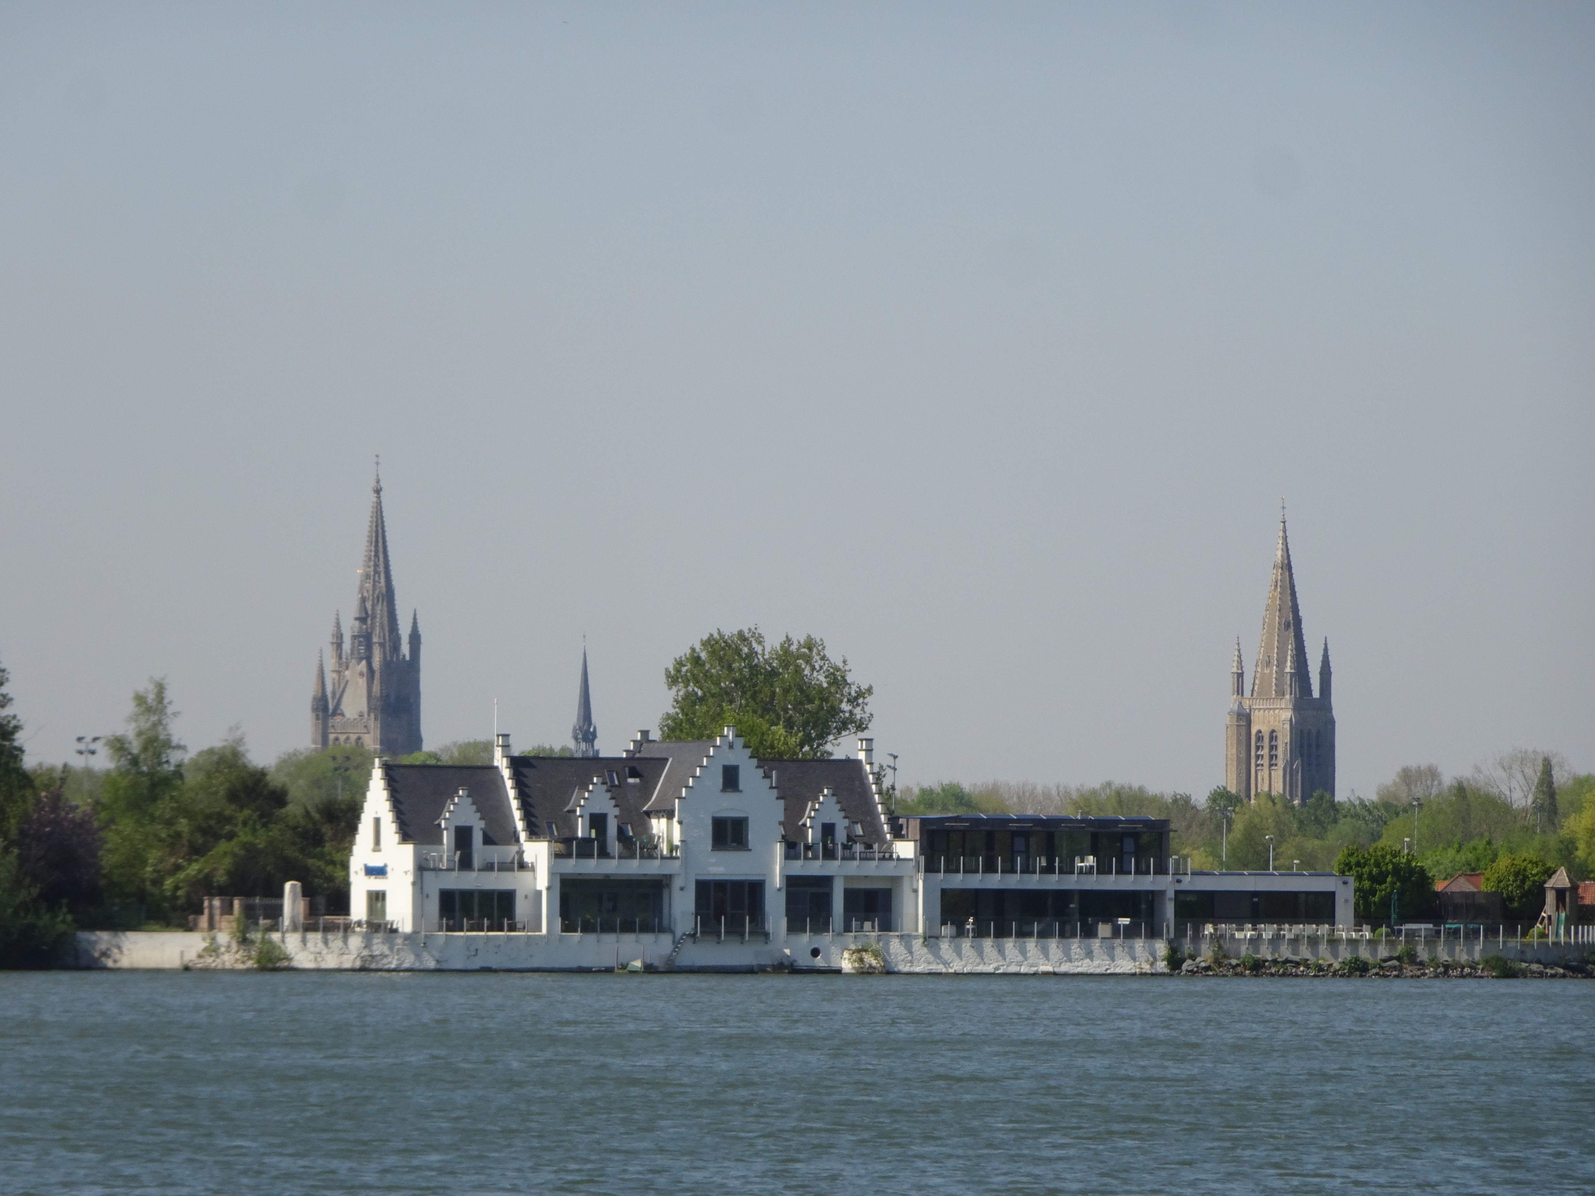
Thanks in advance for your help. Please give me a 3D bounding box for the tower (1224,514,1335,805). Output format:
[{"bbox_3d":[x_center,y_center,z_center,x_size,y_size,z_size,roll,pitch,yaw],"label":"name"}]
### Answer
[{"bbox_3d":[73.810,21.210,2040.000,12.000,70.800,12.000,-1,-2,36],"label":"tower"}]

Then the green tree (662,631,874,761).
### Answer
[{"bbox_3d":[-1.940,11.530,800.000,12.800,19.500,12.500,0,-1,0],"label":"green tree"}]

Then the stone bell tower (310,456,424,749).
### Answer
[{"bbox_3d":[-80.870,21.300,2510.000,15.000,93.900,15.000,-1,-2,39],"label":"stone bell tower"}]

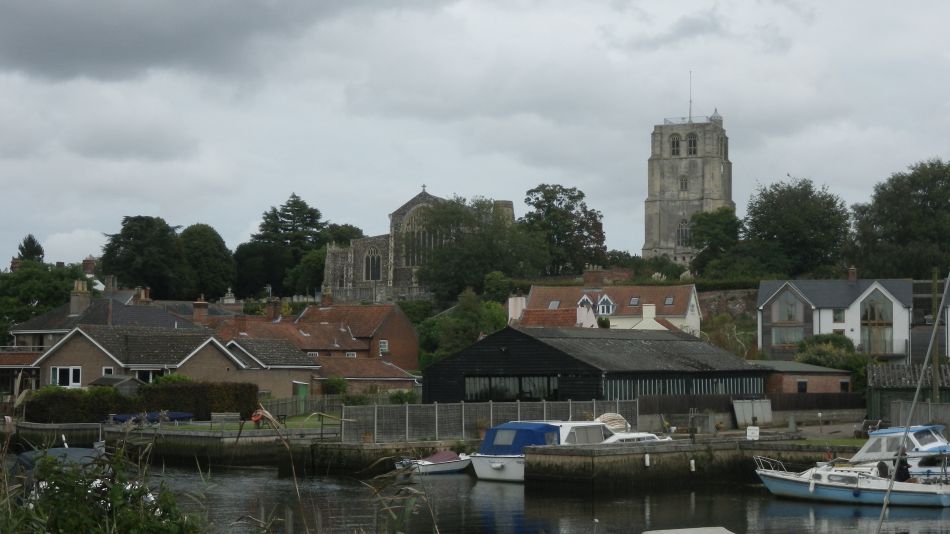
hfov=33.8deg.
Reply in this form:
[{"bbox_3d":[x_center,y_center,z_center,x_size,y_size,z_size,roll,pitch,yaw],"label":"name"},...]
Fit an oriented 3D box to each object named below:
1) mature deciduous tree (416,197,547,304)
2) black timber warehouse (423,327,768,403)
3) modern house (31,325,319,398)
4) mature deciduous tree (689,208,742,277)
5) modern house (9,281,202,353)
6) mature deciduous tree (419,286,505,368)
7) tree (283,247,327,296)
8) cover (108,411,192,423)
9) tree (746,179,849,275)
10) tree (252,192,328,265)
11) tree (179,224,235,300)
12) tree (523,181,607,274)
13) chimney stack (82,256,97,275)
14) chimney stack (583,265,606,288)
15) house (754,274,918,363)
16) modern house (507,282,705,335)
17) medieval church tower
[{"bbox_3d":[0.856,-1.795,205.564,17.114,15.049,16.258,0,-4,0],"label":"mature deciduous tree"},{"bbox_3d":[7.729,6.820,99.865,15.000,5.700,16.800,-3,-5,44],"label":"black timber warehouse"},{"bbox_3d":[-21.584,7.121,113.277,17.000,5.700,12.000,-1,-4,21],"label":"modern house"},{"bbox_3d":[30.592,-2.997,198.628,6.869,9.443,6.526,0,-4,0],"label":"mature deciduous tree"},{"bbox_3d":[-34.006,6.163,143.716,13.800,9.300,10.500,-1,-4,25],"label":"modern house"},{"bbox_3d":[-1.061,5.882,129.750,7.400,8.200,6.800,0,-4,0],"label":"mature deciduous tree"},{"bbox_3d":[-26.941,0.936,247.743,7.500,8.400,7.500,0,-4,0],"label":"tree"},{"bbox_3d":[-19.231,8.915,93.115,5.000,0.800,1.800,-1,-4,17],"label":"cover"},{"bbox_3d":[39.263,-4.350,190.700,12.701,12.993,12.066,0,-4,0],"label":"tree"},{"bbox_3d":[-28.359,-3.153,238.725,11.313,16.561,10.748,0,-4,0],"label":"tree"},{"bbox_3d":[-39.442,-0.522,228.530,8.488,11.442,8.064,0,-4,0],"label":"tree"},{"bbox_3d":[13.284,-5.429,234.572,12.900,14.000,12.200,0,-4,0],"label":"tree"},{"bbox_3d":[-44.537,-0.116,180.399,1.400,2.050,1.100,-1,-4,14],"label":"chimney stack"},{"bbox_3d":[10.998,0.966,144.927,1.700,2.400,1.000,-1,-4,15],"label":"chimney stack"},{"bbox_3d":[32.260,5.566,140.731,13.600,8.800,8.200,0,-4,10],"label":"house"},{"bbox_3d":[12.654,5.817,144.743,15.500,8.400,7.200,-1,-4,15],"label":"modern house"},{"bbox_3d":[39.943,-12.538,289.023,15.200,32.000,15.200,-1,-4,16],"label":"medieval church tower"}]

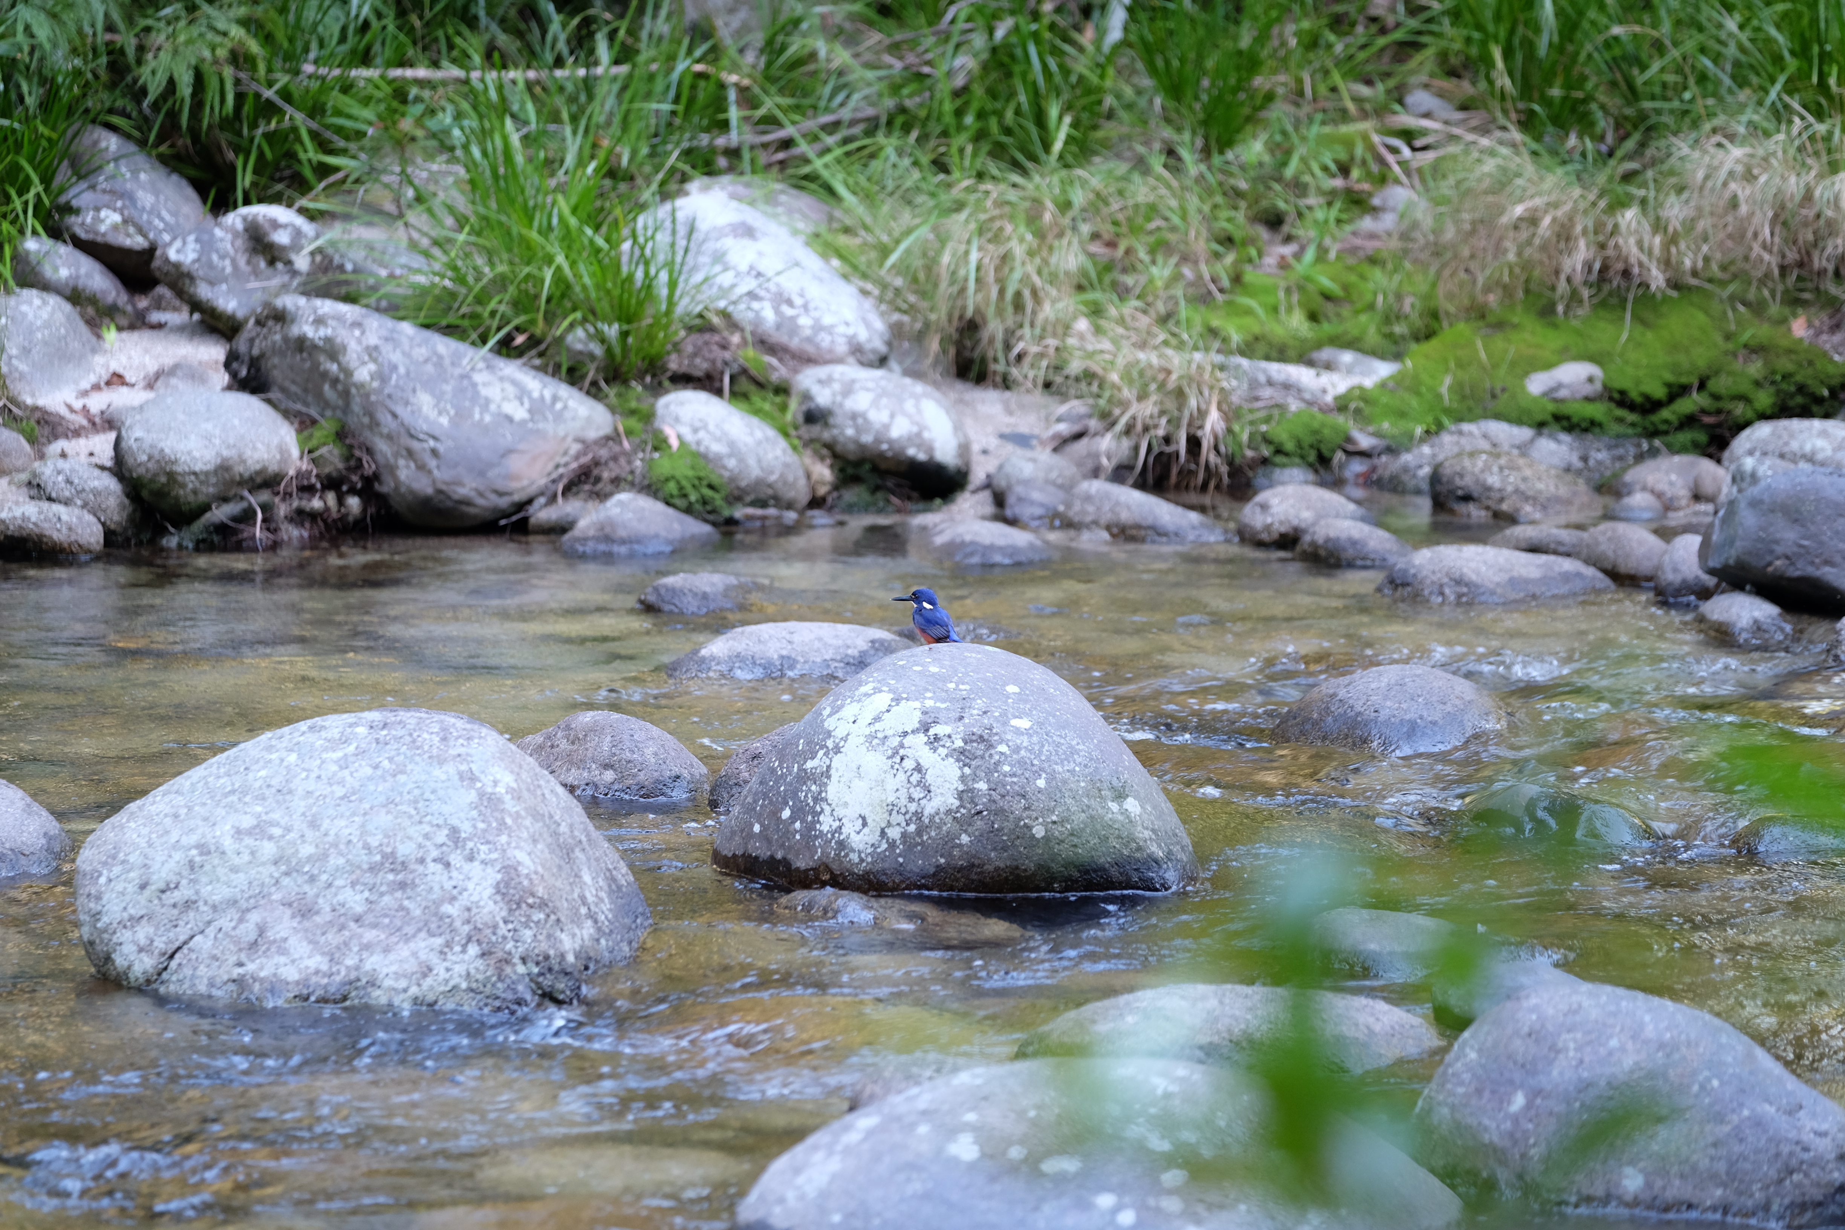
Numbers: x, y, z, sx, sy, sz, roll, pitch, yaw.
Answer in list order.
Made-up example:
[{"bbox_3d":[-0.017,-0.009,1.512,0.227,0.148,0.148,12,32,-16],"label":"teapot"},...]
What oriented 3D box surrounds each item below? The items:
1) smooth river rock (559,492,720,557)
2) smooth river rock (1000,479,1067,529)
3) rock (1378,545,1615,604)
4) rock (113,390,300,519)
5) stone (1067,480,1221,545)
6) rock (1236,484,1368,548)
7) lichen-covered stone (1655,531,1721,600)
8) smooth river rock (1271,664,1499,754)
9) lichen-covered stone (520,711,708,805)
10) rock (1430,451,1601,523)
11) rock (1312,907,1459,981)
[{"bbox_3d":[-0.645,-0.200,24.650,0.376,0.156,0.260,0,6,0],"label":"smooth river rock"},{"bbox_3d":[0.255,-0.251,24.700,0.169,0.115,0.135,0,5,0],"label":"smooth river rock"},{"bbox_3d":[1.201,-0.080,22.500,0.500,0.130,0.350,0,6,0],"label":"rock"},{"bbox_3d":[-1.677,-0.371,25.200,0.435,0.297,0.330,0,6,0],"label":"rock"},{"bbox_3d":[0.488,-0.225,23.650,0.360,0.135,0.240,0,6,0],"label":"stone"},{"bbox_3d":[0.836,-0.215,23.550,0.295,0.135,0.230,0,6,0],"label":"rock"},{"bbox_3d":[1.608,-0.095,22.500,0.165,0.148,0.160,0,6,0],"label":"lichen-covered stone"},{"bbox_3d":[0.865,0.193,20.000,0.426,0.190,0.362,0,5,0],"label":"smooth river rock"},{"bbox_3d":[-0.554,0.269,19.100,0.353,0.190,0.300,0,5,0],"label":"lichen-covered stone"},{"bbox_3d":[1.404,-0.298,25.450,0.412,0.168,0.290,0,6,0],"label":"rock"},{"bbox_3d":[0.708,0.509,16.500,0.234,0.114,0.187,0,5,0],"label":"rock"}]

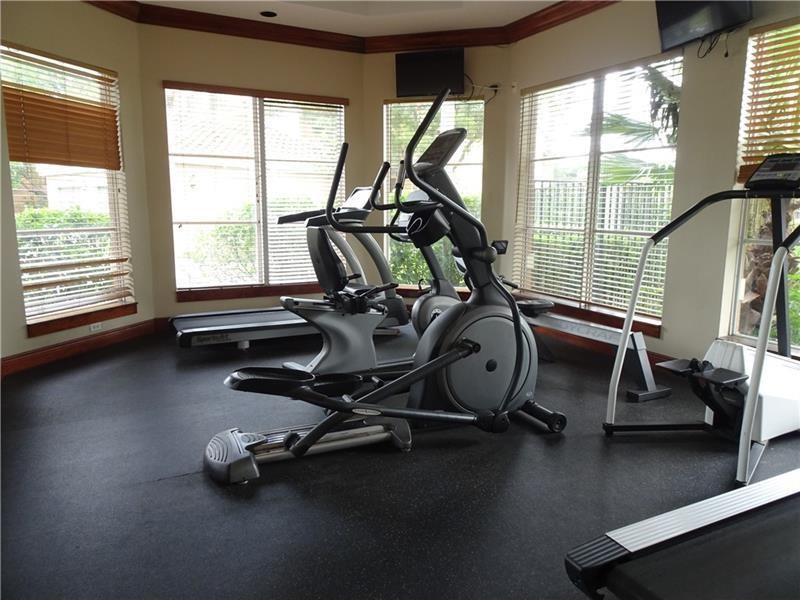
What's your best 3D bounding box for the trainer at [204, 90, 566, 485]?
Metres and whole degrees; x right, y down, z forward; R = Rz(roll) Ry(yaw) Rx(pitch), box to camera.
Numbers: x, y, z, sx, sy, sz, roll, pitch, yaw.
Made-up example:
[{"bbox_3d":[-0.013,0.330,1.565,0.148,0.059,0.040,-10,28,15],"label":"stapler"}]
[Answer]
[{"bbox_3d":[-0.056,-0.114,2.909,1.930,1.791,0.700,-4,11,-27],"label":"trainer"}]

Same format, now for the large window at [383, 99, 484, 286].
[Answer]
[{"bbox_3d":[0.363,-1.131,6.006,1.088,1.981,0.120,4,10,18],"label":"large window"}]

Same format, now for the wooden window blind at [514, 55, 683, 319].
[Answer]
[{"bbox_3d":[1.609,-0.924,4.777,0.120,1.930,1.753,-4,11,-26],"label":"wooden window blind"}]

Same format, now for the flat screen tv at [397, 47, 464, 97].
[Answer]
[{"bbox_3d":[0.314,-2.302,5.646,0.715,0.430,0.080,4,17,18],"label":"flat screen tv"}]

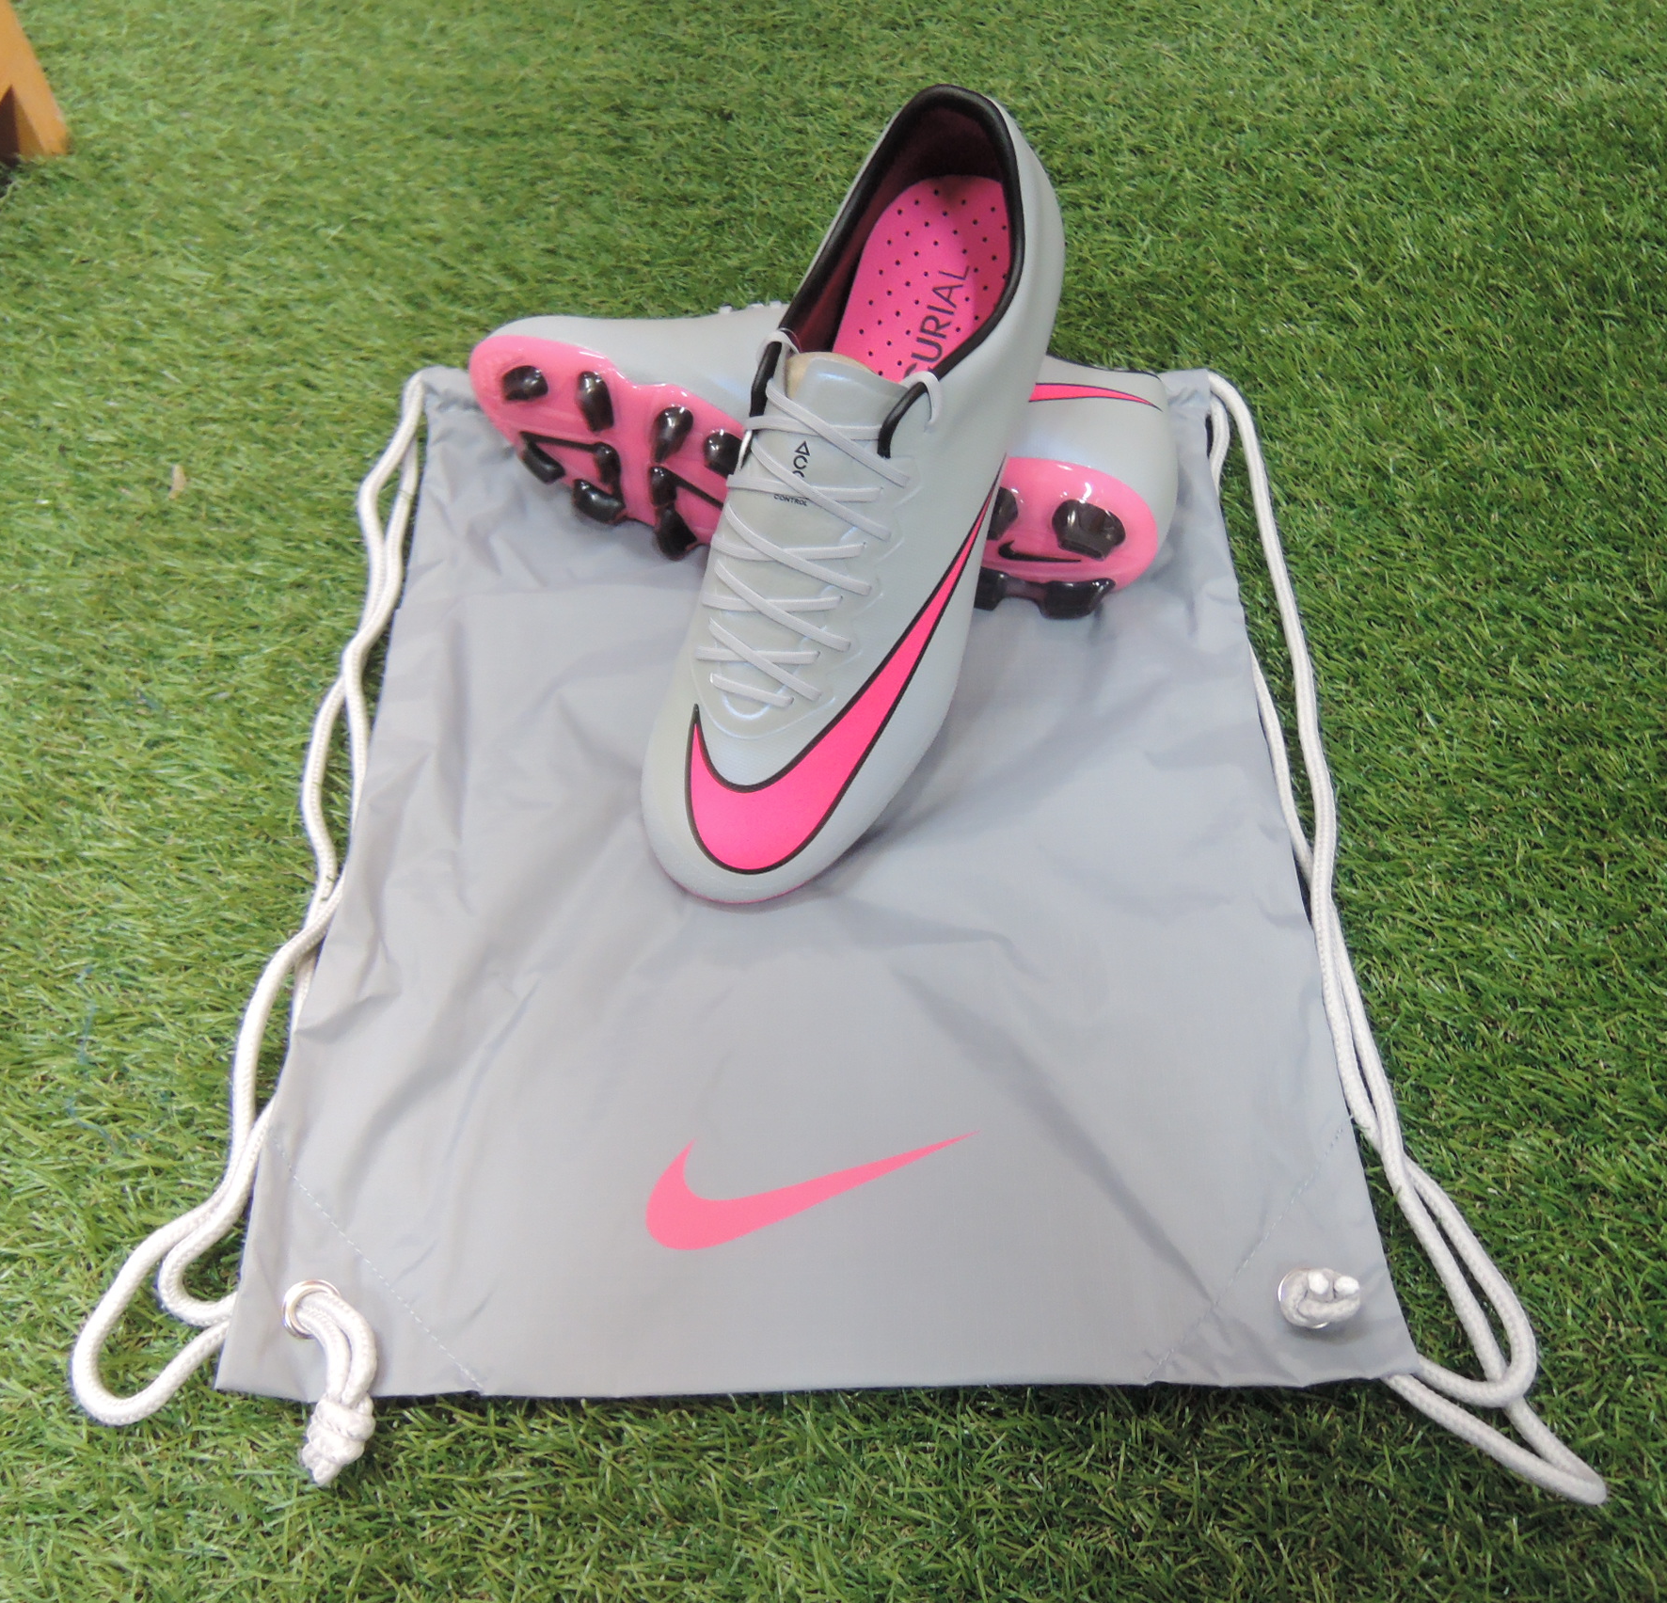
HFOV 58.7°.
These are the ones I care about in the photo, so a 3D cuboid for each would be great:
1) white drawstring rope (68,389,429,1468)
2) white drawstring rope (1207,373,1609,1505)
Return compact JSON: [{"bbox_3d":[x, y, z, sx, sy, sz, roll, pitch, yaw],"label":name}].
[{"bbox_3d":[-0.184,0.000,0.541,0.093,0.022,0.458,0,58,0],"label":"white drawstring rope"},{"bbox_3d":[0.174,0.002,0.540,0.087,0.022,0.460,0,58,0],"label":"white drawstring rope"}]

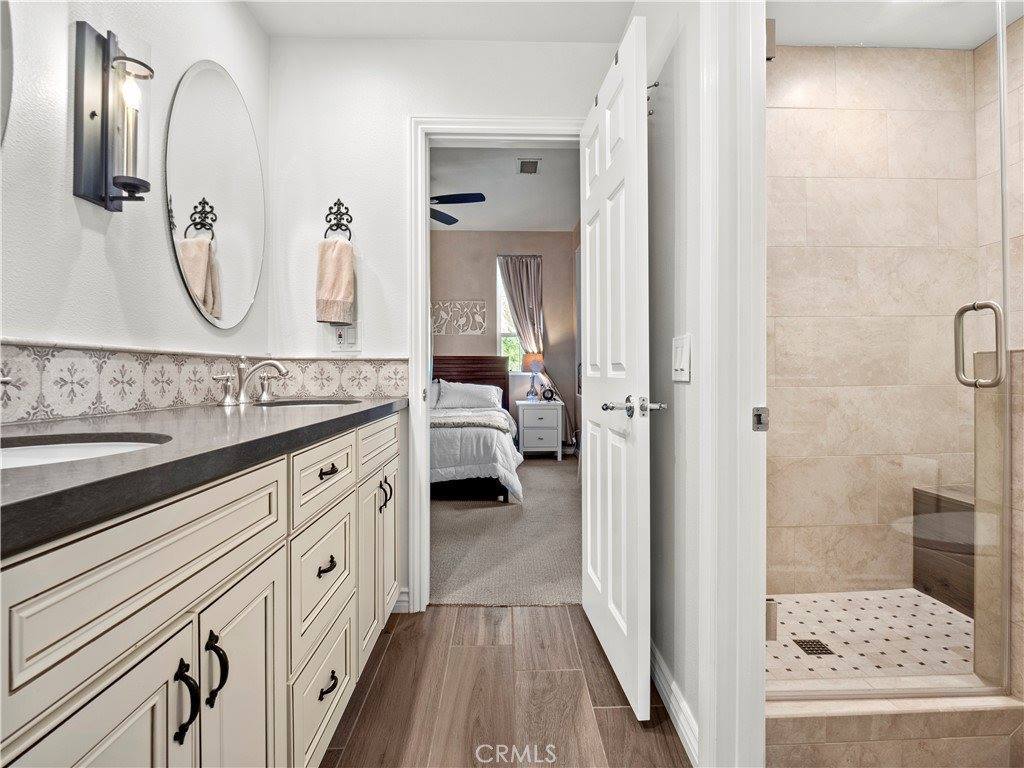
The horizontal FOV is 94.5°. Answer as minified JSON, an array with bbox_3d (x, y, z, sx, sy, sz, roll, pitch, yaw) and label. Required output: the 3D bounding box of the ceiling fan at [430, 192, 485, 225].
[{"bbox_3d":[-0.897,-1.606,4.032,1.300,0.420,1.300,0,1,-1],"label":"ceiling fan"}]

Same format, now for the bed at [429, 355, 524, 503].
[{"bbox_3d":[-0.827,0.294,4.721,1.700,1.233,2.220,0,1,-1],"label":"bed"}]

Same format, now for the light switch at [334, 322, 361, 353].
[{"bbox_3d":[-0.691,-0.199,1.974,0.124,0.126,0.010,0,1,-1],"label":"light switch"}]

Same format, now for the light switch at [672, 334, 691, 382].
[{"bbox_3d":[0.467,-0.069,1.316,0.010,0.124,0.126,0,1,-1],"label":"light switch"}]

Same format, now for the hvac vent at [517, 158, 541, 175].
[{"bbox_3d":[0.147,-1.821,3.970,0.200,0.020,0.305,0,1,-1],"label":"hvac vent"}]

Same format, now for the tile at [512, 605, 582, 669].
[{"bbox_3d":[0.123,0.973,1.831,0.236,0.010,0.448,0,1,-1],"label":"tile"}]

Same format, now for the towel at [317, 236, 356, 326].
[{"bbox_3d":[-0.710,-0.416,1.921,0.155,0.360,0.080,0,1,-1],"label":"towel"}]

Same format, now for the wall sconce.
[{"bbox_3d":[-0.934,-0.628,1.141,0.130,0.413,0.125,0,1,-1],"label":"wall sconce"}]

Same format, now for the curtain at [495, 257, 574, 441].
[{"bbox_3d":[0.294,-0.390,5.793,0.940,2.370,0.130,0,1,-1],"label":"curtain"}]

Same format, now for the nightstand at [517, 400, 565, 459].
[{"bbox_3d":[0.328,0.555,5.660,0.542,0.670,0.385,0,1,-1],"label":"nightstand"}]

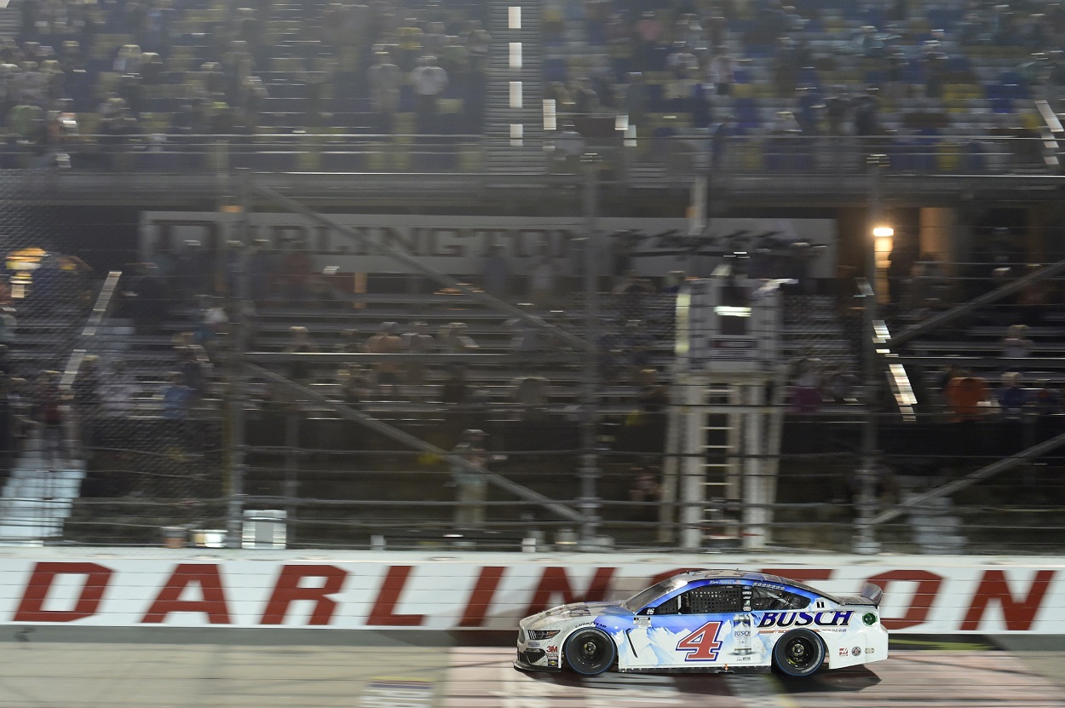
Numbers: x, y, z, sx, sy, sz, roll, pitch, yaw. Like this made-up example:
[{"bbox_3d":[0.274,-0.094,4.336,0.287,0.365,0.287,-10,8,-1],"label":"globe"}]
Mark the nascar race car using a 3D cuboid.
[{"bbox_3d":[2.280,3.650,28.500,5.000,1.320,1.960,0,-2,2],"label":"nascar race car"}]

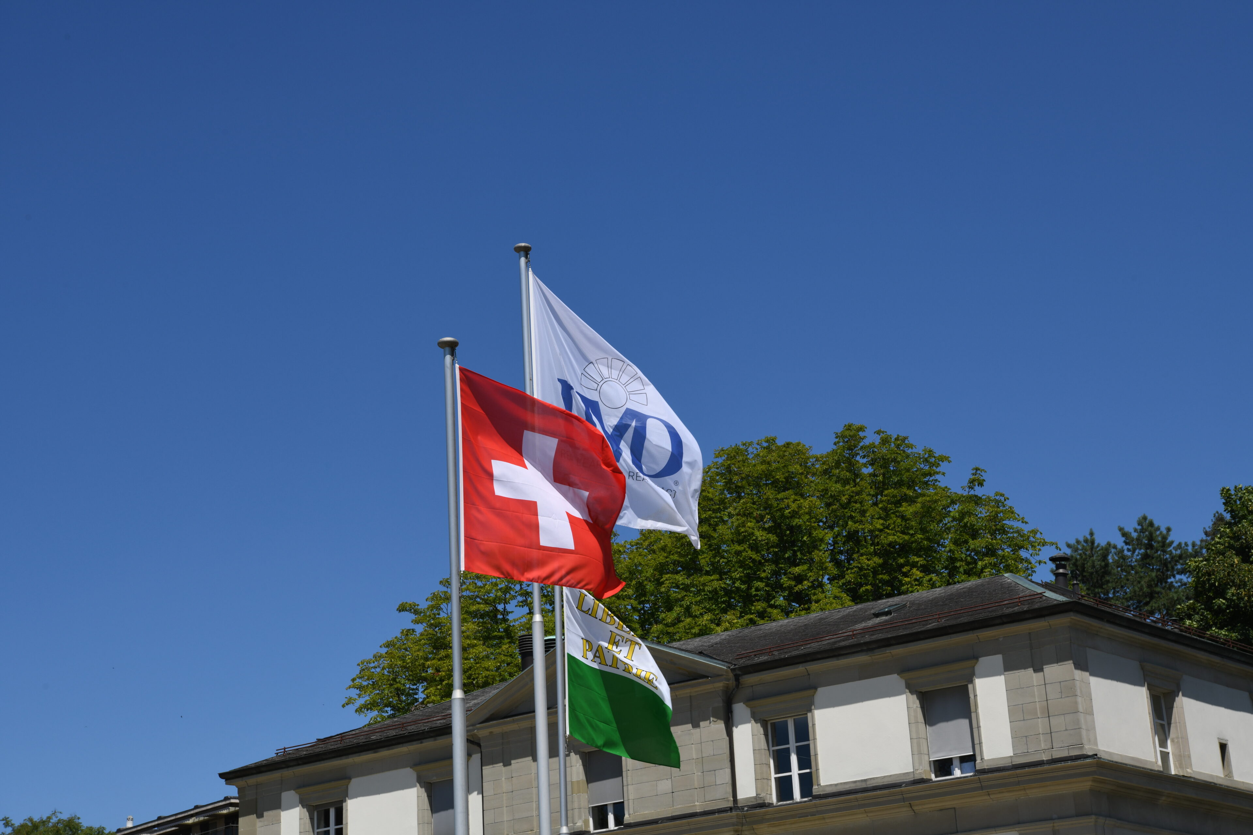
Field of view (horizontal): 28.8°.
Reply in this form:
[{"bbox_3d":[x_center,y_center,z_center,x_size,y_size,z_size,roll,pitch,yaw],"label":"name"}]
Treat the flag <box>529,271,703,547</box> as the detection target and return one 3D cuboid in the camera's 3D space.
[{"bbox_3d":[-0.019,-0.098,20.066,1.600,2.186,0.600,6,-21,-26],"label":"flag"}]

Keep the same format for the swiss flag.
[{"bbox_3d":[-0.560,0.448,16.783,1.250,1.589,0.450,6,-21,-26],"label":"swiss flag"}]

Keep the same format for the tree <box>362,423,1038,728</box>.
[{"bbox_3d":[2.631,11.183,75.255,22.000,22.102,17.000,-4,-18,1],"label":"tree"}]

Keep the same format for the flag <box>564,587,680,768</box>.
[{"bbox_3d":[-0.028,2.202,21.620,1.120,1.645,0.450,7,-21,-28],"label":"flag"}]

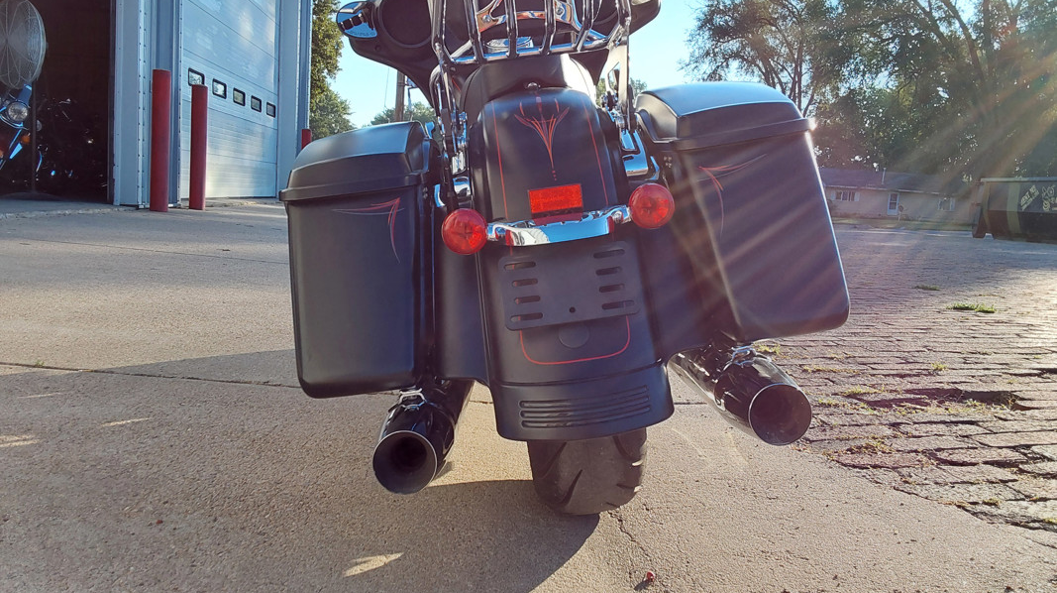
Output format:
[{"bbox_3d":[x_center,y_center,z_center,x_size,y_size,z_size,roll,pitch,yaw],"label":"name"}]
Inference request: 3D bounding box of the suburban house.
[{"bbox_3d":[33.607,-9.716,81.873,14.800,4.600,8.500,3,7,-6],"label":"suburban house"}]

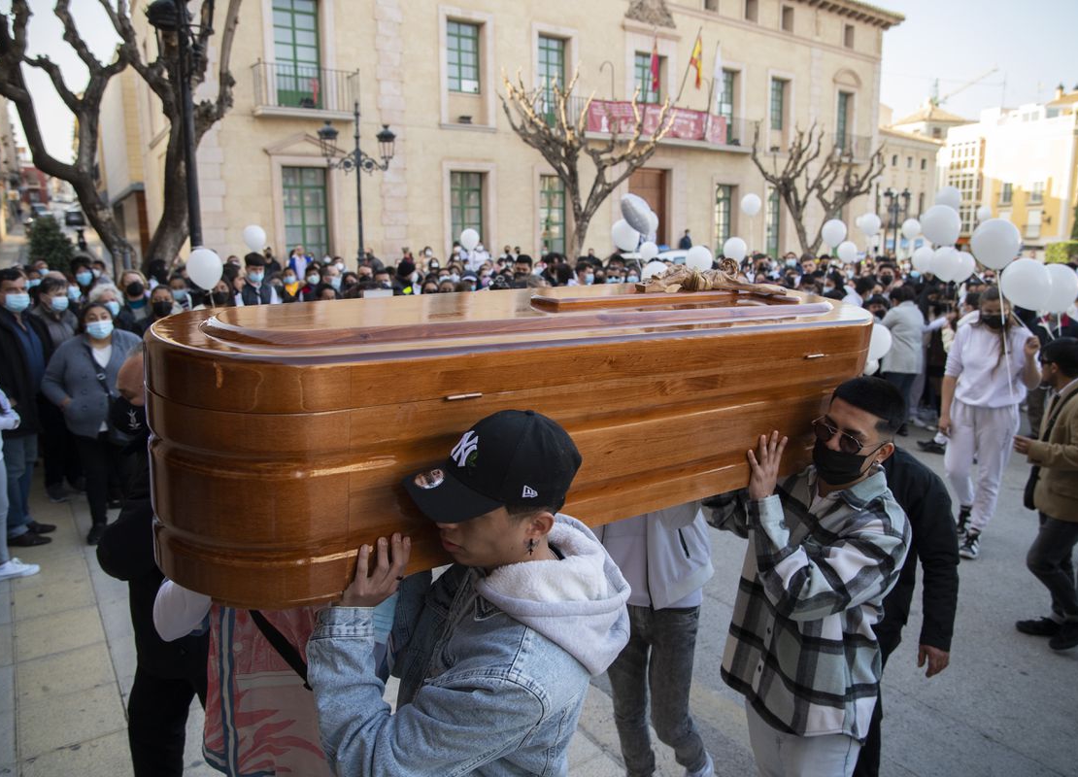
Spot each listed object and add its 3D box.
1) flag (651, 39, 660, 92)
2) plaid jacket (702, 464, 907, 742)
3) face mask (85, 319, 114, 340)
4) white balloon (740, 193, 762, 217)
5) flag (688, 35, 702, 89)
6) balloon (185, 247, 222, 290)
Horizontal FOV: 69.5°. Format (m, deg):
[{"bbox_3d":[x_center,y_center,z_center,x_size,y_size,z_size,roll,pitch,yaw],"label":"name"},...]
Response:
[{"bbox_3d":[3.190,-8.841,21.300,0.320,1.420,0.300,-7,12,-30],"label":"flag"},{"bbox_3d":[0.699,0.522,2.060,0.450,0.690,0.550,-7,12,-33],"label":"plaid jacket"},{"bbox_3d":[-2.656,-0.355,4.700,0.150,0.115,0.080,-9,13,-39],"label":"face mask"},{"bbox_3d":[2.790,-2.410,10.200,0.275,0.295,0.275,-1,10,0],"label":"white balloon"},{"bbox_3d":[4.456,-9.255,22.000,0.420,1.450,0.300,-7,12,-30],"label":"flag"},{"bbox_3d":[-2.584,-0.926,5.999,0.285,0.320,0.285,-1,10,0],"label":"balloon"}]

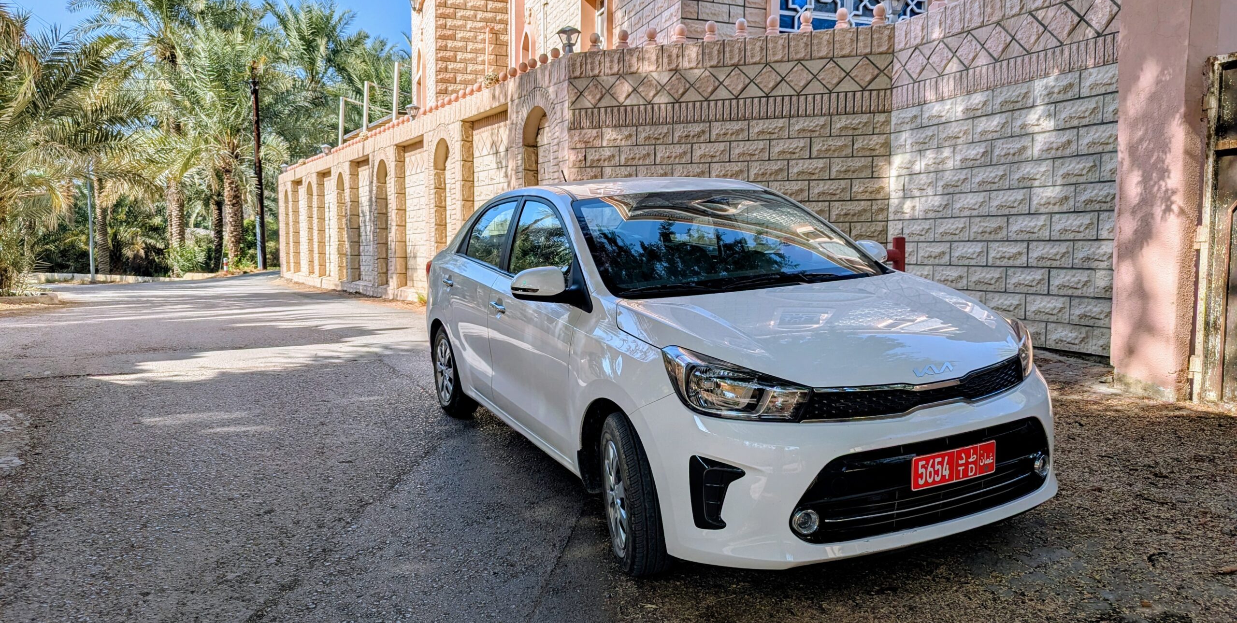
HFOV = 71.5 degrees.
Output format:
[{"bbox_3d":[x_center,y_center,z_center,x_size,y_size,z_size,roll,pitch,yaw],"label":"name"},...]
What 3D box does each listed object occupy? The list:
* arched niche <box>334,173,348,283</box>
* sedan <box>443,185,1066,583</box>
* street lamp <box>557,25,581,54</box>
[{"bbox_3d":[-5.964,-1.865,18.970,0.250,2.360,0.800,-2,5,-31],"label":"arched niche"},{"bbox_3d":[0.153,0.014,4.599,1.780,1.460,4.300,-6,9,-25],"label":"sedan"},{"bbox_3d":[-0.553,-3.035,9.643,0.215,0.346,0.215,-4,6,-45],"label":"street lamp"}]

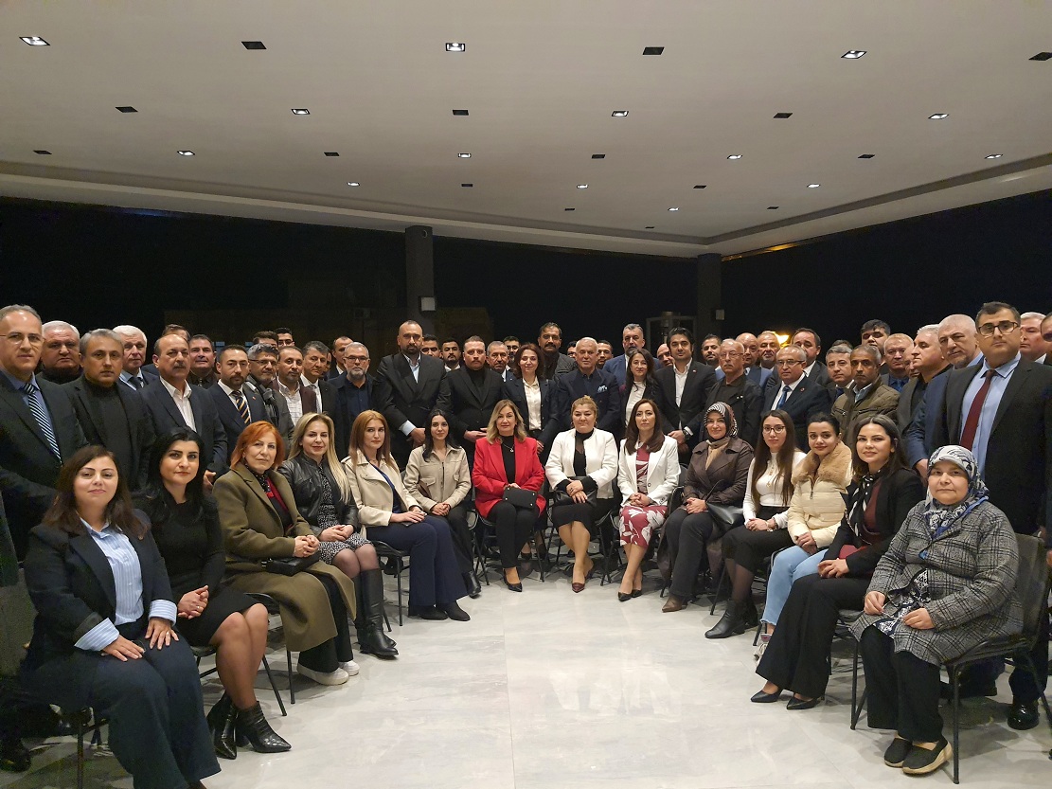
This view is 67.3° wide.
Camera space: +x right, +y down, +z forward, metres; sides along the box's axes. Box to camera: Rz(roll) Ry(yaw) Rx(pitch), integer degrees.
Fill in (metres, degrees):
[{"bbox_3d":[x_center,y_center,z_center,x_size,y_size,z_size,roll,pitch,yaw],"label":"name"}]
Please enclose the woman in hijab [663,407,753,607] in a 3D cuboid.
[{"bbox_3d":[1.210,0.697,5.240,0.500,1.260,0.880,1,2,36],"label":"woman in hijab"}]

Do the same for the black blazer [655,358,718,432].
[{"bbox_3d":[1.243,0.109,6.100,0.530,0.755,0.300,0,1,9],"label":"black blazer"}]

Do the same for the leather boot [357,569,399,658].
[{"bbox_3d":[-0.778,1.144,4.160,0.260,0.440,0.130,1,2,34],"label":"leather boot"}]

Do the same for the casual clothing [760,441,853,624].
[{"bbox_3d":[1.571,0.750,4.441,0.480,0.910,0.660,1,2,38],"label":"casual clothing"}]

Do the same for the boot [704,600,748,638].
[{"bbox_3d":[1.125,1.243,4.453,0.245,0.190,0.095,-1,2,-25],"label":"boot"}]

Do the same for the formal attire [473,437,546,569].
[{"bbox_3d":[-0.132,0.752,5.780,0.540,0.900,0.680,0,1,-1],"label":"formal attire"}]

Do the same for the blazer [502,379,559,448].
[{"bbox_3d":[0.031,0.179,6.307,0.460,0.640,0.270,0,1,-1],"label":"blazer"}]

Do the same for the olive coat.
[{"bbox_3d":[-1.129,0.763,3.790,0.700,0.820,0.540,1,2,37],"label":"olive coat"}]

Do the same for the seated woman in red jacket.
[{"bbox_3d":[-0.125,0.681,5.709,0.530,1.270,0.740,-1,1,-3],"label":"seated woman in red jacket"}]

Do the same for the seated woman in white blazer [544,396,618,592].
[{"bbox_3d":[0.390,0.664,5.709,0.540,1.295,0.740,0,1,5],"label":"seated woman in white blazer"}]

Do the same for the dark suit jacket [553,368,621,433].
[{"bbox_3d":[0.483,0.129,6.200,0.550,0.740,0.300,0,1,3],"label":"dark suit jacket"}]

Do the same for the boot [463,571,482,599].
[{"bbox_3d":[-0.370,1.250,5.320,0.100,0.170,0.250,-1,1,-20],"label":"boot"}]

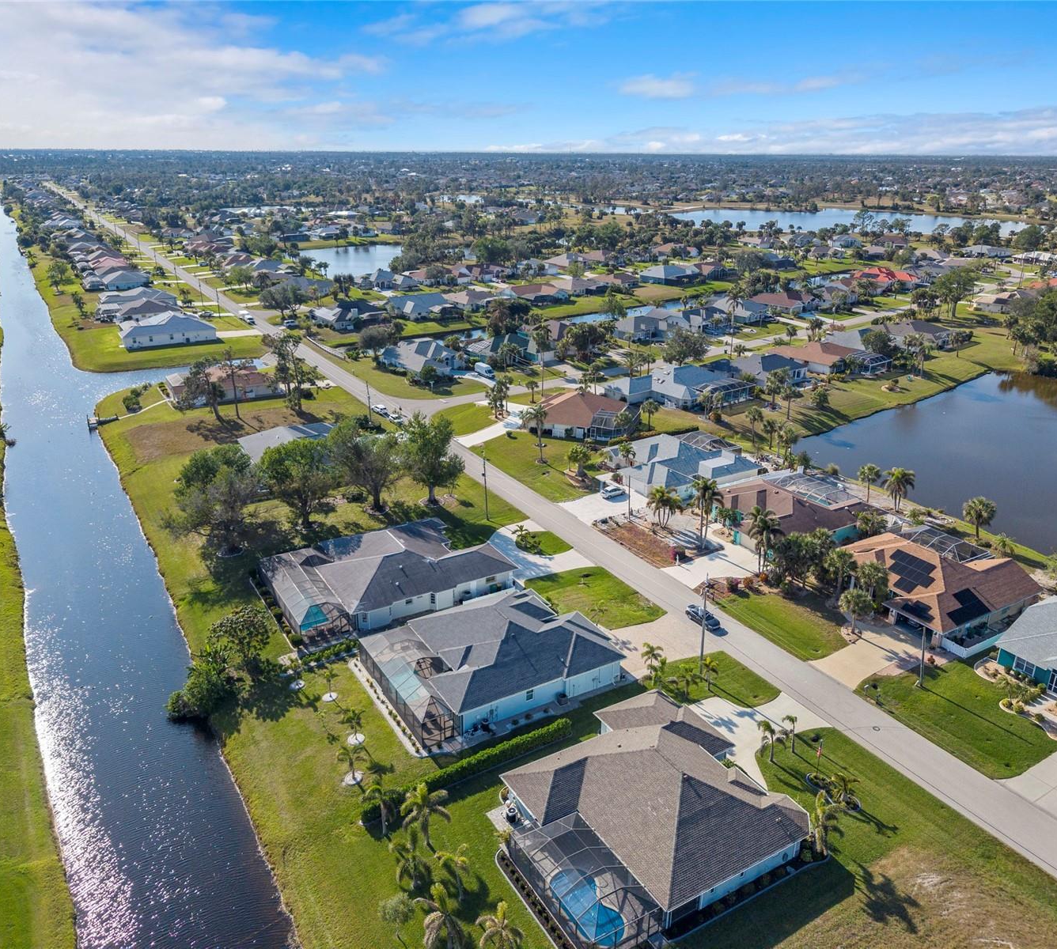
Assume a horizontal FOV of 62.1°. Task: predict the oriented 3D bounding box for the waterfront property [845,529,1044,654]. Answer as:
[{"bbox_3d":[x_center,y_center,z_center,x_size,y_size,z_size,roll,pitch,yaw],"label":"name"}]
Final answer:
[{"bbox_3d":[50.450,12.300,109.870,23.700,5.100,21.100,-11,23,-27],"label":"waterfront property"}]

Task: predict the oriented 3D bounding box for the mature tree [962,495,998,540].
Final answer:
[{"bbox_3d":[64.120,6.090,124.950,4.500,6.400,4.500,0,20,0],"label":"mature tree"}]

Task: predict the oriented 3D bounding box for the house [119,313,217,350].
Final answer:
[{"bbox_3d":[-107.883,-43.502,260.305,24.910,5.800,21.200,-11,23,-28],"label":"house"}]

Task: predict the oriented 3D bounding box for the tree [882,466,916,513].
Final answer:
[{"bbox_3d":[56.420,2.310,134.050,4.900,7.100,4.900,0,20,0],"label":"tree"}]

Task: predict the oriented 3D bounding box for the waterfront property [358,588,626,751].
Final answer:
[{"bbox_3d":[-4.020,18.200,92.810,23.400,5.400,18.200,-11,23,-27],"label":"waterfront property"}]

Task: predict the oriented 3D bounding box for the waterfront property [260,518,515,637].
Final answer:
[{"bbox_3d":[-18.238,11.423,113.950,29.150,5.300,20.140,-11,23,-28],"label":"waterfront property"}]

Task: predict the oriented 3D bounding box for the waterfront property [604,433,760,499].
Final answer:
[{"bbox_3d":[26.378,-2.808,153.391,27.030,5.100,20.405,-11,23,-28],"label":"waterfront property"}]

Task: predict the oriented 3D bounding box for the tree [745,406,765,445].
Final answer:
[{"bbox_3d":[43.118,-9.121,167.256,3.700,7.500,3.700,0,20,0],"label":"tree"}]

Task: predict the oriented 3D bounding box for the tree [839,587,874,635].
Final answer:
[{"bbox_3d":[37.170,15.540,99.950,3.600,5.800,3.600,0,20,0],"label":"tree"}]

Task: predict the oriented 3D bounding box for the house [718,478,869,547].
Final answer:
[{"bbox_3d":[38.920,4.948,132.333,23.585,5.300,17.225,-11,23,-28],"label":"house"}]

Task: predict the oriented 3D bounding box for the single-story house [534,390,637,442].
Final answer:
[{"bbox_3d":[11.742,-13.133,180.786,19.000,5.300,21.300,9,22,21],"label":"single-story house"}]

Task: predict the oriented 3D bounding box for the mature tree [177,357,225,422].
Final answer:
[{"bbox_3d":[-67.039,-17.192,179.735,9.800,12.800,9.000,0,20,0],"label":"mature tree"}]

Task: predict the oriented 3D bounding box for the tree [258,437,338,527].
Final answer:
[{"bbox_3d":[-33.190,1.460,127.290,11.000,12.600,11.000,0,20,0],"label":"tree"}]

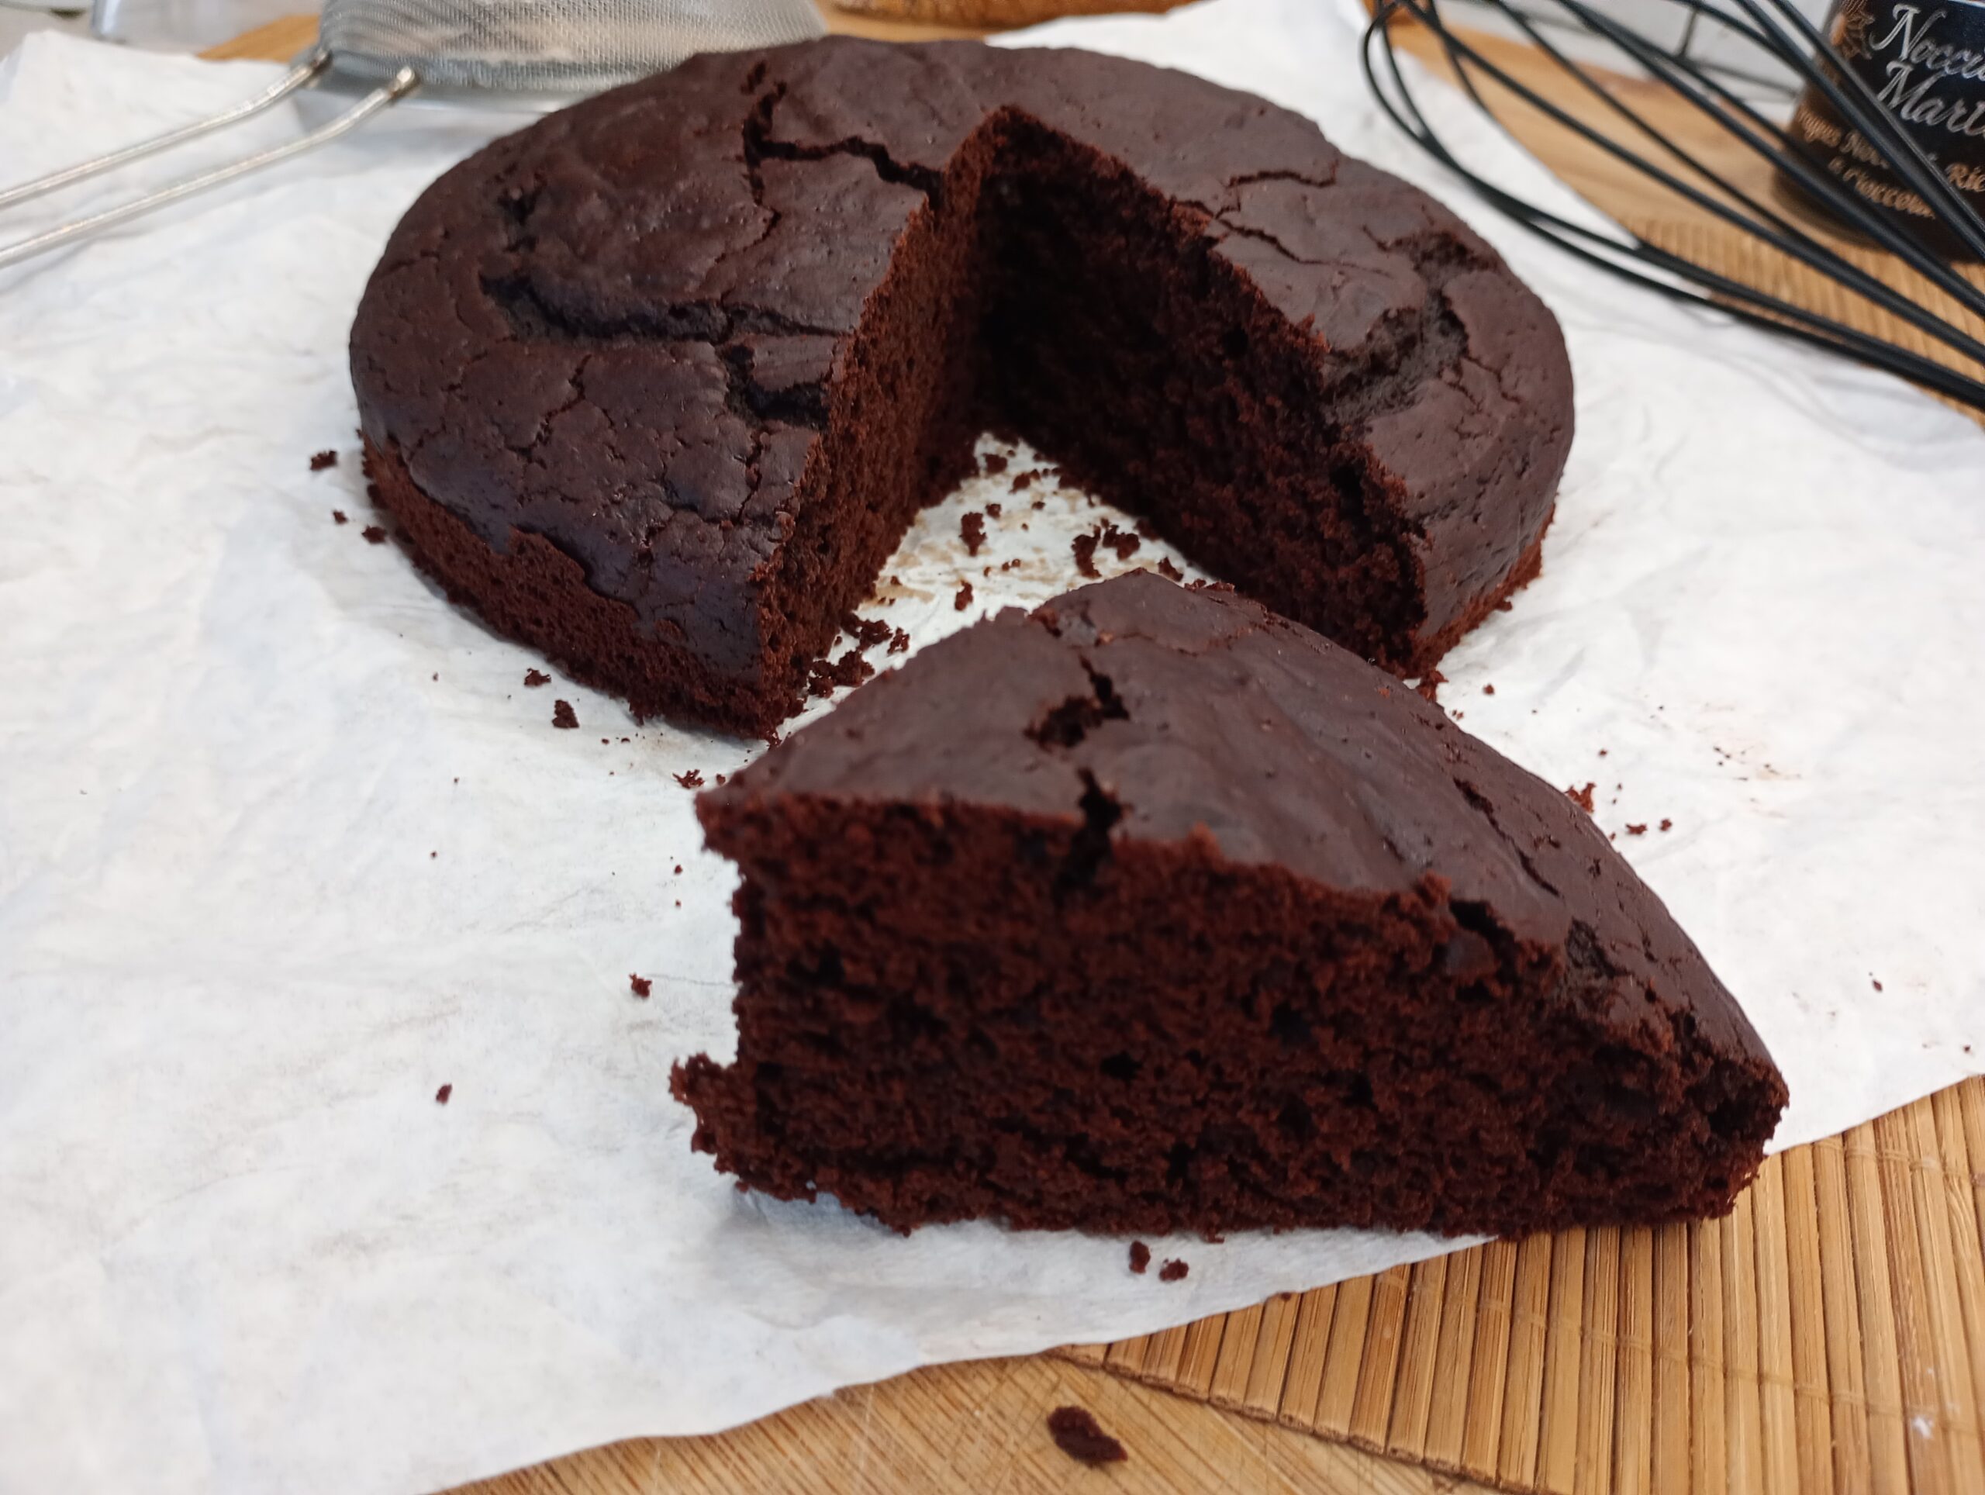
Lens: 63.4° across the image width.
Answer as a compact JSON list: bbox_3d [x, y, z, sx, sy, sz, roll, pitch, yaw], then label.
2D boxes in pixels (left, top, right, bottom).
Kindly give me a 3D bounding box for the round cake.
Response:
[{"bbox_3d":[-0.003,-0.089,0.294,0.218,0.056,0.212,-5,40,-12],"label":"round cake"}]

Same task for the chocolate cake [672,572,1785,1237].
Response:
[{"bbox_3d":[0.025,0.000,0.185,0.111,0.056,0.086,2,39,-4],"label":"chocolate cake"}]

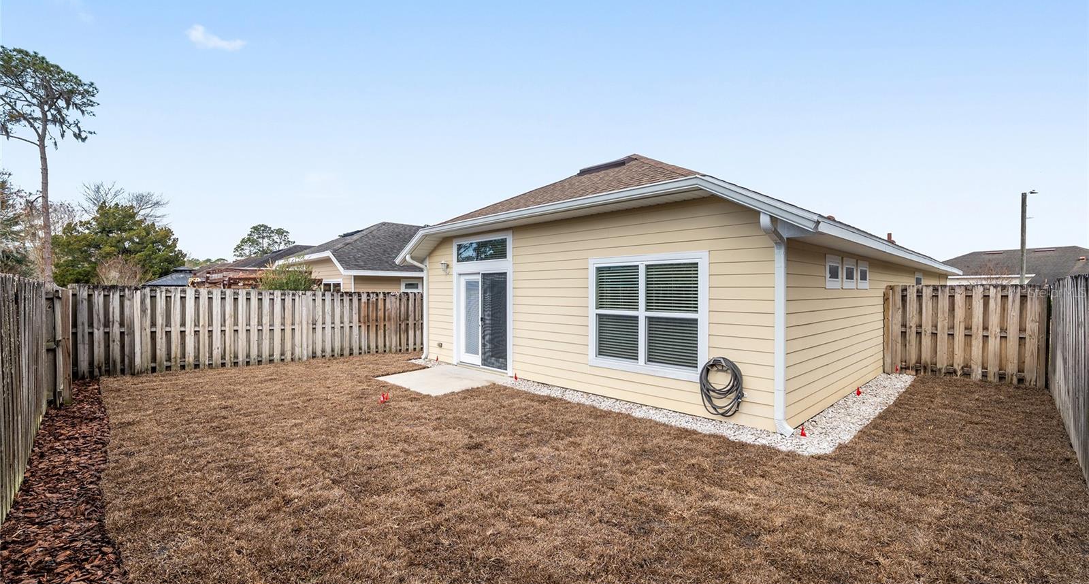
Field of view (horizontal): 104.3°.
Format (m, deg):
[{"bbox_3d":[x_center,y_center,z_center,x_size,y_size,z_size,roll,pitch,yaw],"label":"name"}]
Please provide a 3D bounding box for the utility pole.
[{"bbox_3d":[28.400,-2.200,24.850,0.680,7.700,0.250,1,1,44],"label":"utility pole"}]

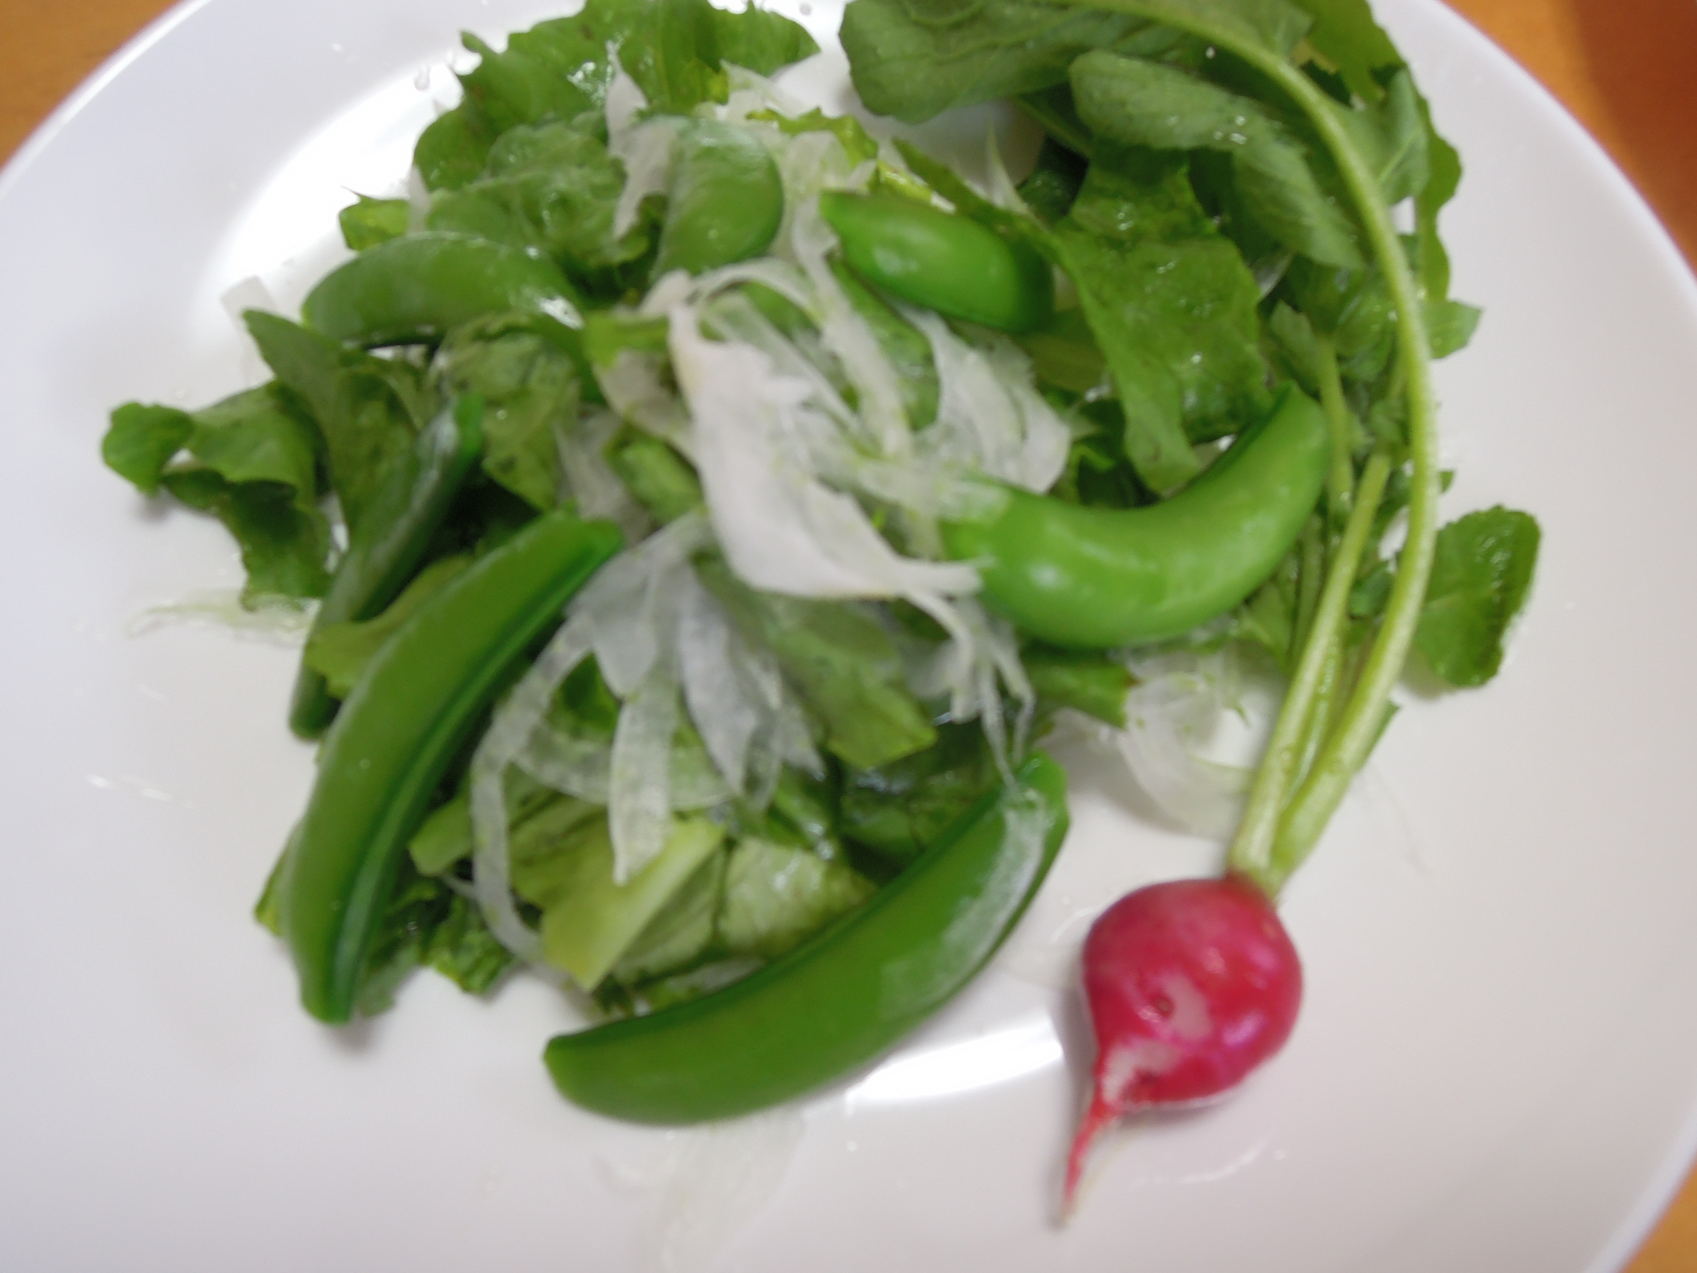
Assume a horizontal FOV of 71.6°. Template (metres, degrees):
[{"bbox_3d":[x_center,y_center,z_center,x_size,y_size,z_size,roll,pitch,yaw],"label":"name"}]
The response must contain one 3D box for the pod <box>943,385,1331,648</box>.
[{"bbox_3d":[0.039,-0.015,0.150,0.052,0.017,0.030,-11,70,-5],"label":"pod"}]

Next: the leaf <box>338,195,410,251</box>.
[{"bbox_3d":[-0.072,-0.065,0.183,0.014,0.010,0.010,-9,69,-4],"label":"leaf"}]

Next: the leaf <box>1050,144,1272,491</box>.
[{"bbox_3d":[0.042,-0.047,0.168,0.024,0.014,0.060,-4,69,-2],"label":"leaf"}]

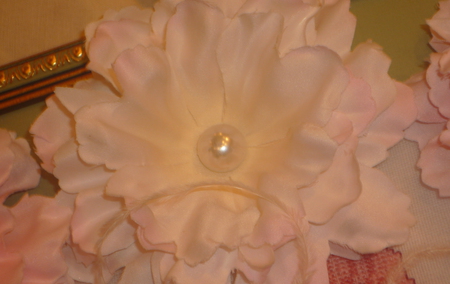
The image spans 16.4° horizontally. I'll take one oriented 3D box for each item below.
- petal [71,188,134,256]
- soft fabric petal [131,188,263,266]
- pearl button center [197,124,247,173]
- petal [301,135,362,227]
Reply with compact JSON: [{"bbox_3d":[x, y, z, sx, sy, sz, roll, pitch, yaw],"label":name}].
[{"bbox_3d":[-0.043,0.027,0.550,0.025,0.013,0.019,-41,79,-18],"label":"petal"},{"bbox_3d":[-0.010,0.029,0.538,0.044,0.016,0.029,4,57,3],"label":"soft fabric petal"},{"bbox_3d":[-0.001,0.002,0.548,0.017,0.009,0.018,-1,72,3],"label":"pearl button center"},{"bbox_3d":[0.037,0.013,0.548,0.020,0.014,0.031,-23,69,-3],"label":"petal"}]

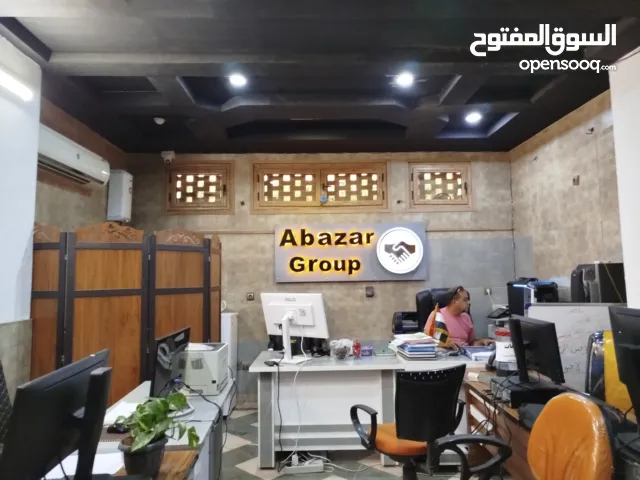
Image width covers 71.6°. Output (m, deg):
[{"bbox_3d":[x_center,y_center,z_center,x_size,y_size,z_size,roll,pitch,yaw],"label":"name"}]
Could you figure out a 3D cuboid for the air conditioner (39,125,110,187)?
[{"bbox_3d":[-2.048,-0.656,3.564,0.220,0.310,1.100,-1,-5,-1],"label":"air conditioner"}]

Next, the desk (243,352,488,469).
[{"bbox_3d":[0.385,1.346,3.659,1.830,0.760,0.710,-1,-5,-1],"label":"desk"}]

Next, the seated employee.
[{"bbox_3d":[1.337,1.104,4.132,0.600,1.300,0.750,2,-5,-26],"label":"seated employee"}]

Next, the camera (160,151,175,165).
[{"bbox_3d":[-1.697,-0.920,4.949,0.140,0.160,0.160,0,-5,-10],"label":"camera"}]

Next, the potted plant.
[{"bbox_3d":[-0.591,0.707,1.614,0.260,0.270,0.250,-1,-5,-1],"label":"potted plant"}]

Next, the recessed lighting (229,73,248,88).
[{"bbox_3d":[-0.607,-1.196,3.309,0.140,0.040,0.140,-1,-5,-1],"label":"recessed lighting"}]

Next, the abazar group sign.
[{"bbox_3d":[0.352,0.134,4.960,1.680,0.655,0.060,-1,-5,-1],"label":"abazar group sign"}]

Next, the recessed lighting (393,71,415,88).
[{"bbox_3d":[0.628,-1.208,3.328,0.140,0.040,0.140,-1,-5,-1],"label":"recessed lighting"}]

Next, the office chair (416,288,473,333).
[{"bbox_3d":[1.331,1.147,4.399,0.660,1.260,0.700,2,-5,-25],"label":"office chair"}]

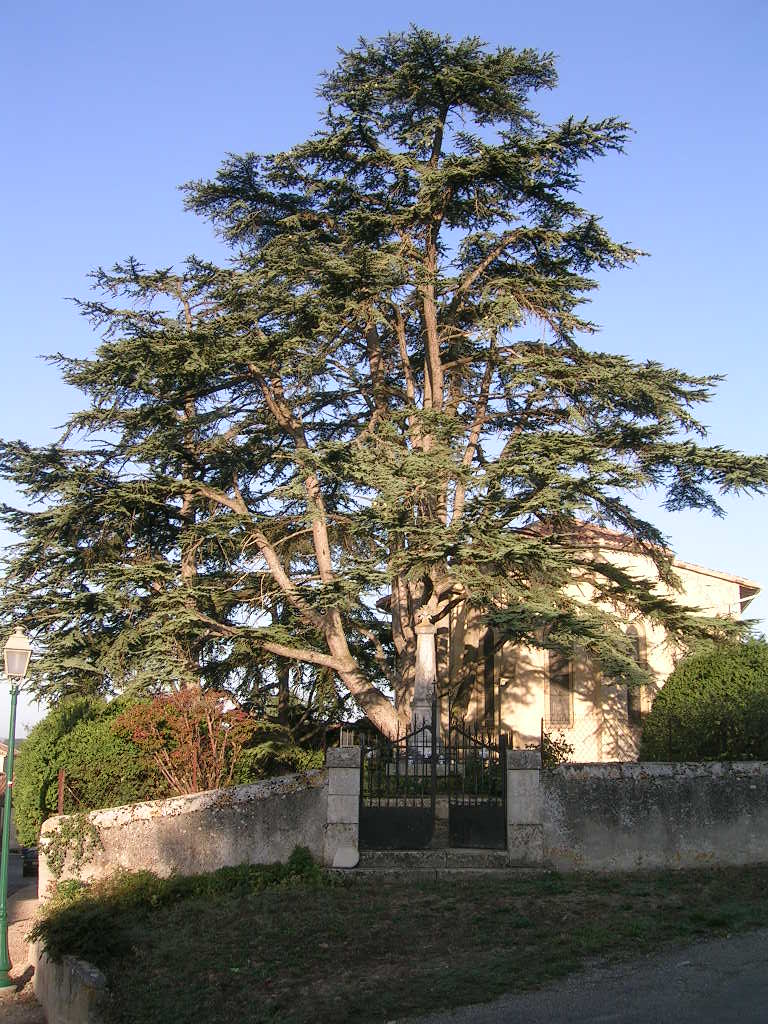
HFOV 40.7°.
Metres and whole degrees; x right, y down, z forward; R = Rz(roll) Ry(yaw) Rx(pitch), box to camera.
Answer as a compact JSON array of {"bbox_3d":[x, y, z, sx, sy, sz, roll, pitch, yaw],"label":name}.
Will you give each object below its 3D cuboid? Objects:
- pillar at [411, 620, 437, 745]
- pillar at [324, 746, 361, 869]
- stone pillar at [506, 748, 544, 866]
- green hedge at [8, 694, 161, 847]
[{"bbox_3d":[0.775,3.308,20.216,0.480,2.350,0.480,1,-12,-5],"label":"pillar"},{"bbox_3d":[-0.572,4.094,14.419,0.500,1.660,0.480,1,-12,-5],"label":"pillar"},{"bbox_3d":[1.975,4.122,14.496,0.490,1.640,0.480,1,-12,-5],"label":"stone pillar"},{"bbox_3d":[-4.542,4.076,16.402,2.350,2.400,2.300,0,-12,0],"label":"green hedge"}]

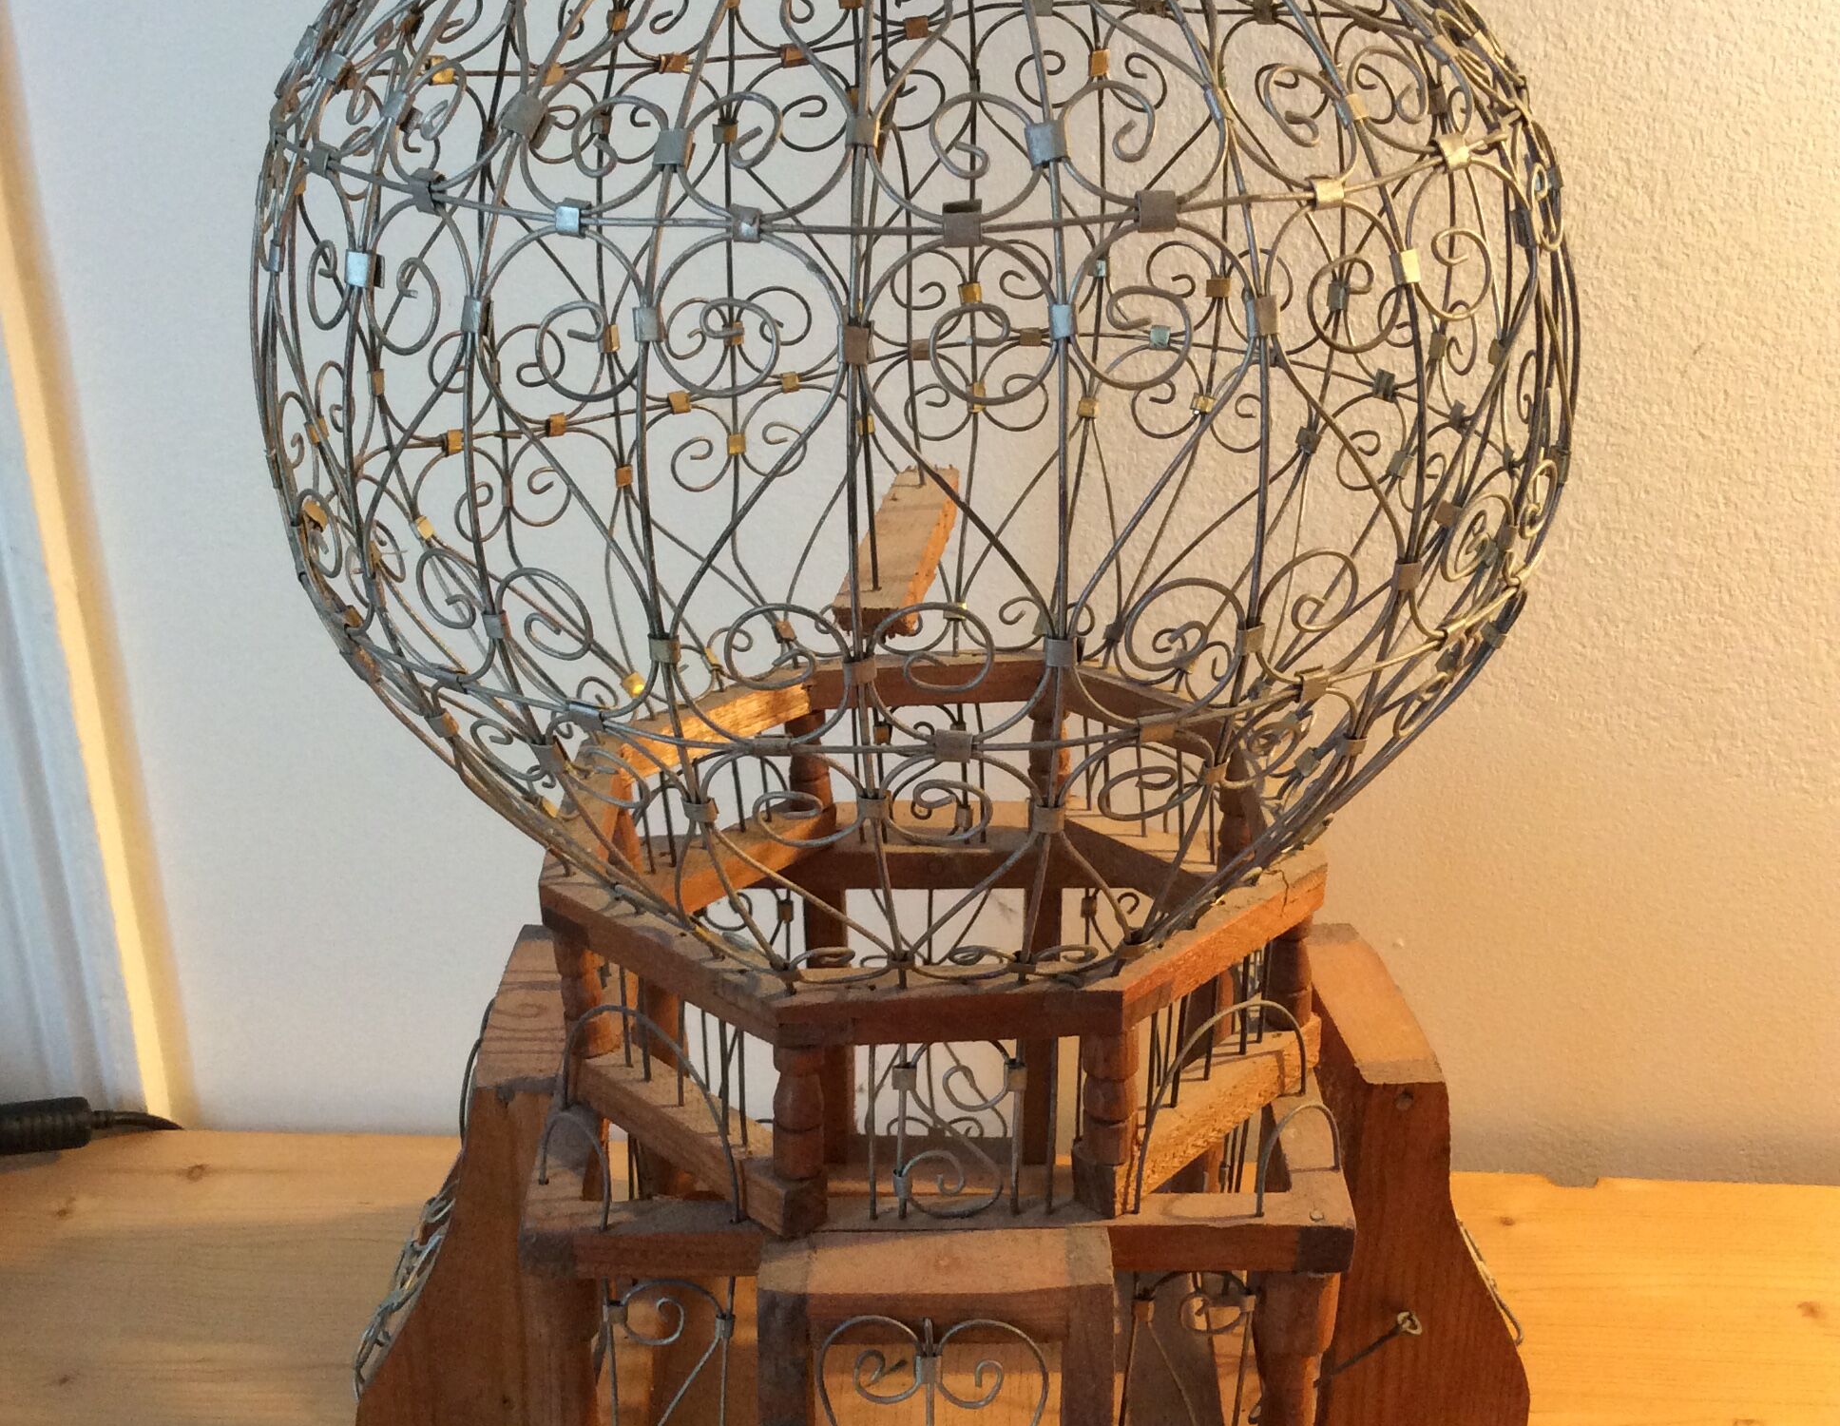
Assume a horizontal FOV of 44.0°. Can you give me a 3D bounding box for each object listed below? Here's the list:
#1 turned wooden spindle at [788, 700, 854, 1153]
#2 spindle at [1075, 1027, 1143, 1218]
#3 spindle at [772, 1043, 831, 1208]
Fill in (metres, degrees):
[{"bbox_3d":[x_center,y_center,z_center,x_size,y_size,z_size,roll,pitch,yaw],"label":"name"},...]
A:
[{"bbox_3d":[-0.032,0.077,0.746,0.016,0.173,0.016,1,25,-1],"label":"turned wooden spindle"},{"bbox_3d":[0.045,0.101,0.553,0.015,0.053,0.015,1,25,-1],"label":"spindle"},{"bbox_3d":[-0.029,0.100,0.552,0.014,0.049,0.014,1,25,-1],"label":"spindle"}]

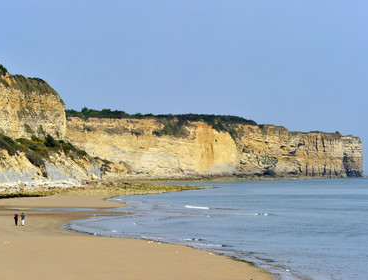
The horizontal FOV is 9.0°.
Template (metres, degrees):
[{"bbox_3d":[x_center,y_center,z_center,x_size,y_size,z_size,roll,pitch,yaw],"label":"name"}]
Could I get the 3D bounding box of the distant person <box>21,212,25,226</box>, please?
[{"bbox_3d":[-20.934,10.311,303.000,0.500,1.730,0.350,0,-1,-7],"label":"distant person"}]

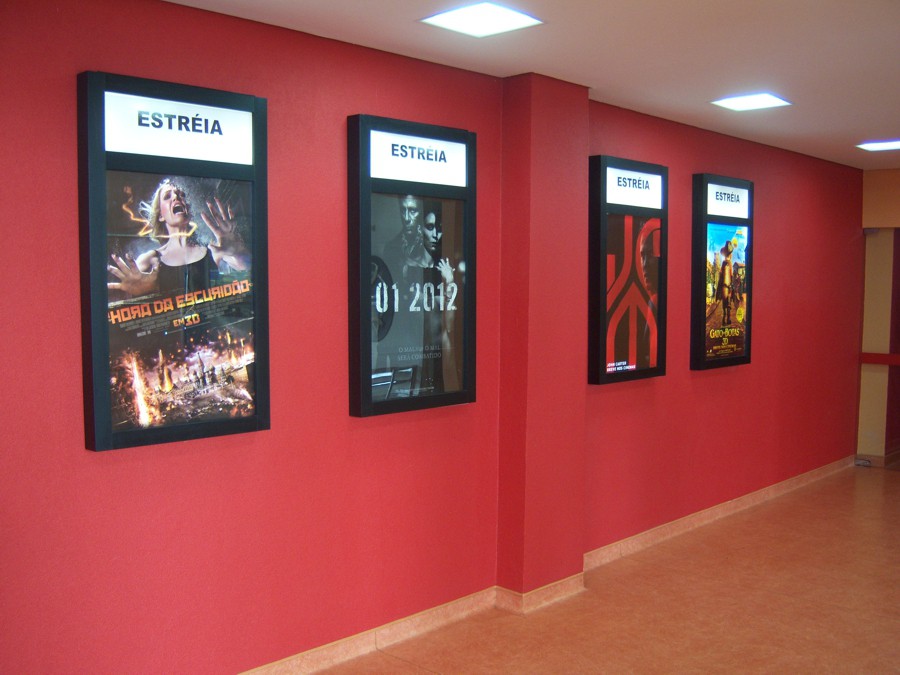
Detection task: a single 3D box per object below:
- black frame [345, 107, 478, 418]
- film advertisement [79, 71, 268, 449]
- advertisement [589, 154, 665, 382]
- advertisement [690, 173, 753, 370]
[{"bbox_3d":[-0.163,-0.332,4.465,0.084,1.350,0.758,3,5,44],"label":"black frame"},{"bbox_3d":[-1.027,-0.278,3.564,0.084,1.350,0.758,3,5,44],"label":"film advertisement"},{"bbox_3d":[1.116,-0.409,5.797,0.084,1.350,0.758,3,5,44],"label":"advertisement"},{"bbox_3d":[1.953,-0.458,6.678,0.084,1.350,0.758,3,5,44],"label":"advertisement"}]

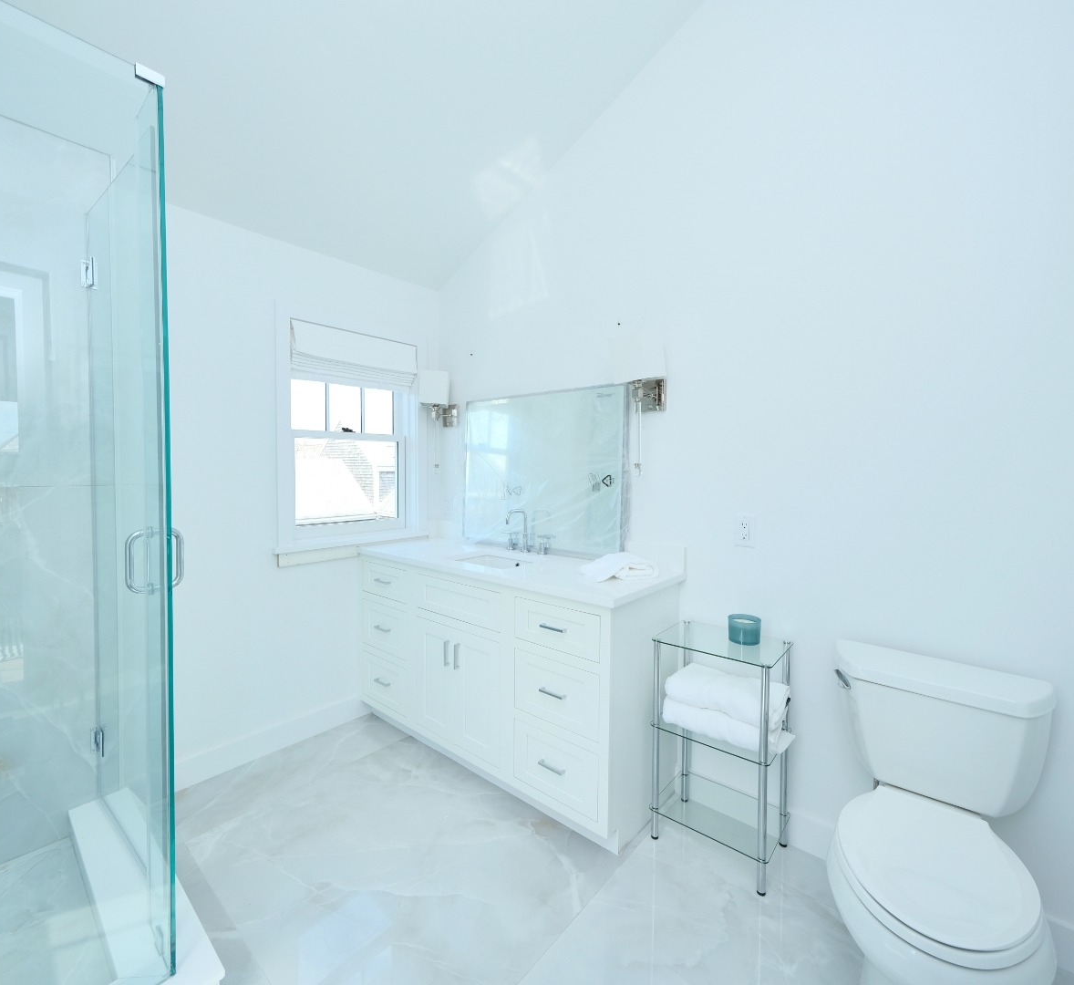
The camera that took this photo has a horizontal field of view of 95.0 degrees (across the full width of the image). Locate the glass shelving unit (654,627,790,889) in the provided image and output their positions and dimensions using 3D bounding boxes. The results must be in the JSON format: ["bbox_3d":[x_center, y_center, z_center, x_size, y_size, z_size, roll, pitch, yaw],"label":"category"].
[{"bbox_3d":[0.634,0.872,1.713,0.397,0.717,0.303,2,2,40],"label":"glass shelving unit"}]

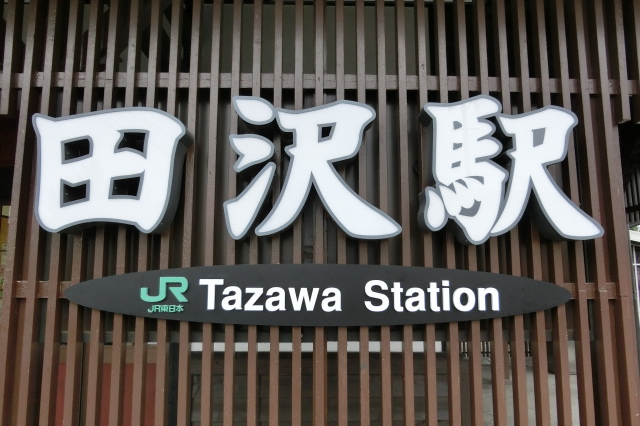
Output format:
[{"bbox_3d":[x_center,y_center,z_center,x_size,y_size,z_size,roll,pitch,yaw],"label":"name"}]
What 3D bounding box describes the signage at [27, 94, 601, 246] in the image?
[{"bbox_3d":[0.004,-0.207,2.302,2.744,0.727,0.145,0,-8,-1],"label":"signage"}]

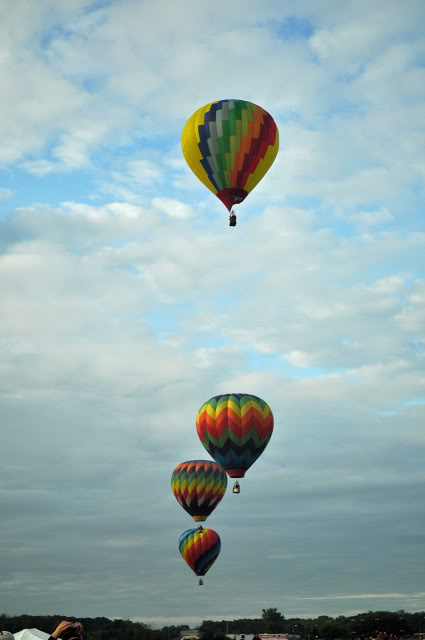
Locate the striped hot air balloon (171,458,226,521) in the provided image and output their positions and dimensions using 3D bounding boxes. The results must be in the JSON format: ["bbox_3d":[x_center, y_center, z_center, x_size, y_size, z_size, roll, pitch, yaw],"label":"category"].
[{"bbox_3d":[-3.651,48.759,302.360,16.000,17.610,16.000,0,-16,-1],"label":"striped hot air balloon"}]

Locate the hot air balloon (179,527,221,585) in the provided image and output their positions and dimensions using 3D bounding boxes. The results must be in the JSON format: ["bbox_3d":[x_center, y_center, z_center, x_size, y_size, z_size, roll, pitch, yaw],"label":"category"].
[{"bbox_3d":[-4.428,87.101,392.249,15.500,20.660,15.500,0,-16,-1],"label":"hot air balloon"}]

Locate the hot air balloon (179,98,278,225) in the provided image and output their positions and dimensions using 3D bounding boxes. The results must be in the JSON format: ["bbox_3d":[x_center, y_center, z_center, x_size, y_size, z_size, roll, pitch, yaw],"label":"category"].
[{"bbox_3d":[3.155,-27.277,186.087,17.200,22.400,17.200,0,-16,1],"label":"hot air balloon"}]

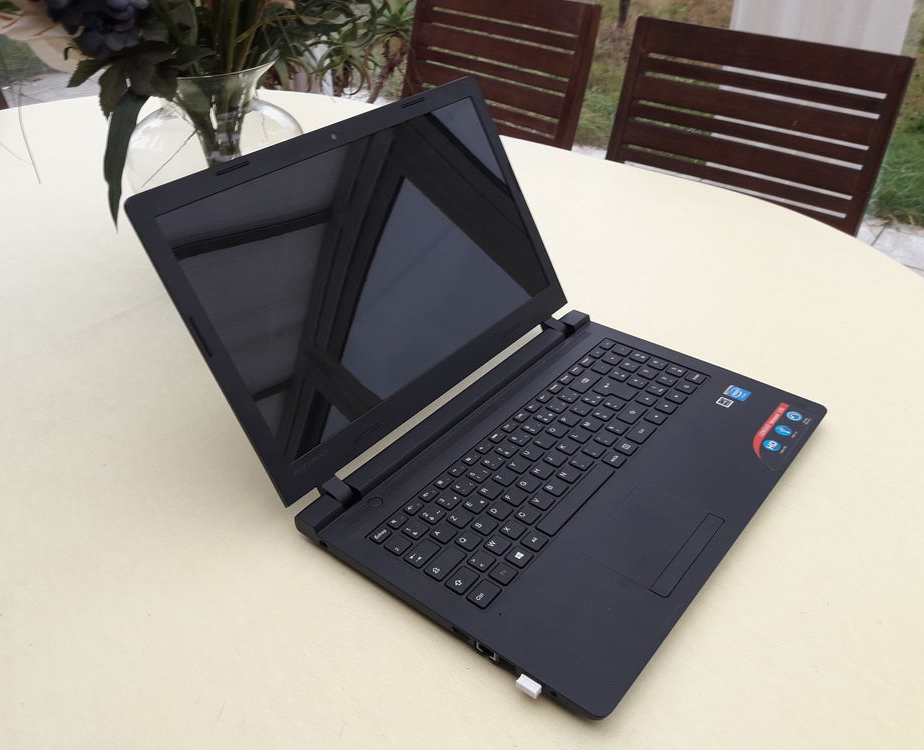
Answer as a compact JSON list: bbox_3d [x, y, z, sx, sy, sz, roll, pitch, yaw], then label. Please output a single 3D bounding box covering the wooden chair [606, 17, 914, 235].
[{"bbox_3d":[0.308,-0.057,1.379,0.490,0.890,0.580,25,43,33],"label":"wooden chair"}]

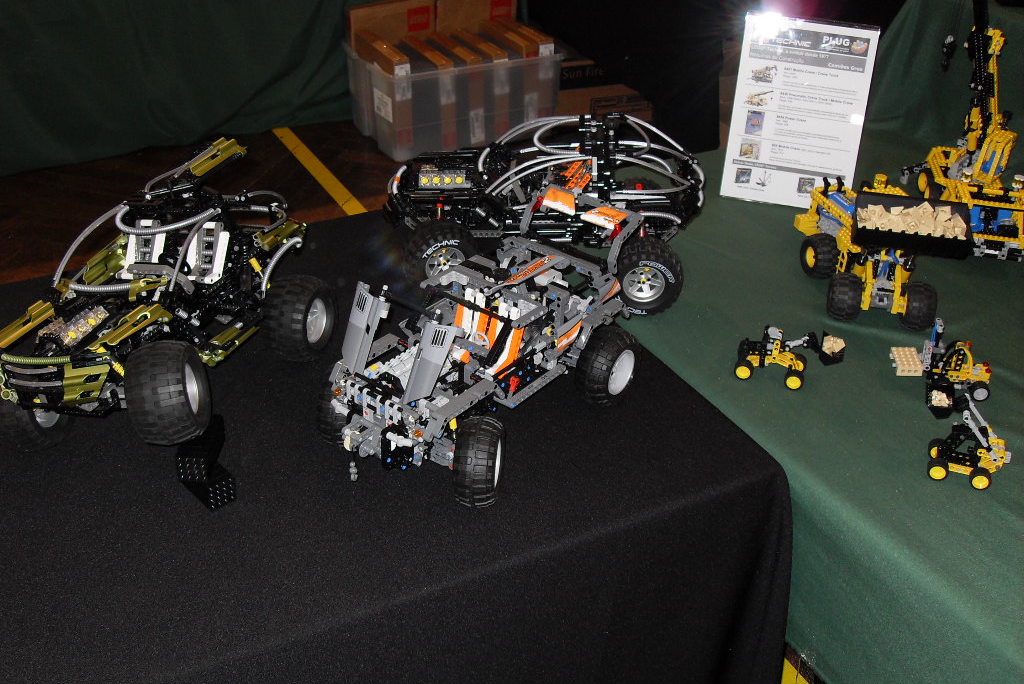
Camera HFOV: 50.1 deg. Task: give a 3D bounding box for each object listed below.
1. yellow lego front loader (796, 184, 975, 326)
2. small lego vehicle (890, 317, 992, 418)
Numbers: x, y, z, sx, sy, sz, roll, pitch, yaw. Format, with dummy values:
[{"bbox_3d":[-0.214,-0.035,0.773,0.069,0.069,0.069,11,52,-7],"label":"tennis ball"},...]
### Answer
[{"bbox_3d":[0.507,-0.135,1.526,0.170,0.210,0.320,4,33,4],"label":"yellow lego front loader"},{"bbox_3d":[0.520,0.013,1.333,0.124,0.096,0.072,2,29,2],"label":"small lego vehicle"}]

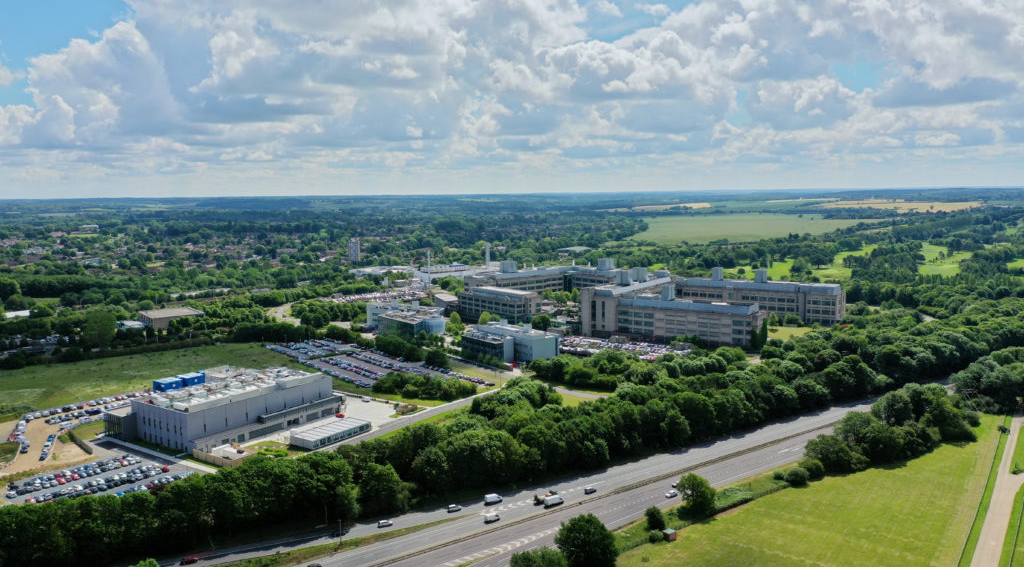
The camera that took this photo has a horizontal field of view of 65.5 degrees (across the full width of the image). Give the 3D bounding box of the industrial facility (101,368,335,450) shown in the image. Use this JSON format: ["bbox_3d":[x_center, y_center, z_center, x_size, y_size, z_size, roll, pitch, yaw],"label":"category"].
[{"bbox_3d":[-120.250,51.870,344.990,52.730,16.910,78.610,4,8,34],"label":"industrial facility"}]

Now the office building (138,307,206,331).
[{"bbox_3d":[-238.930,25.020,559.120,33.000,8.000,37.000,-6,9,-38],"label":"office building"}]

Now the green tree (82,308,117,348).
[{"bbox_3d":[-260.630,26.800,501.740,20.500,22.000,20.000,-4,8,-28],"label":"green tree"}]

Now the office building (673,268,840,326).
[{"bbox_3d":[170.740,9.870,550.350,108.730,30.000,26.000,3,8,30],"label":"office building"}]

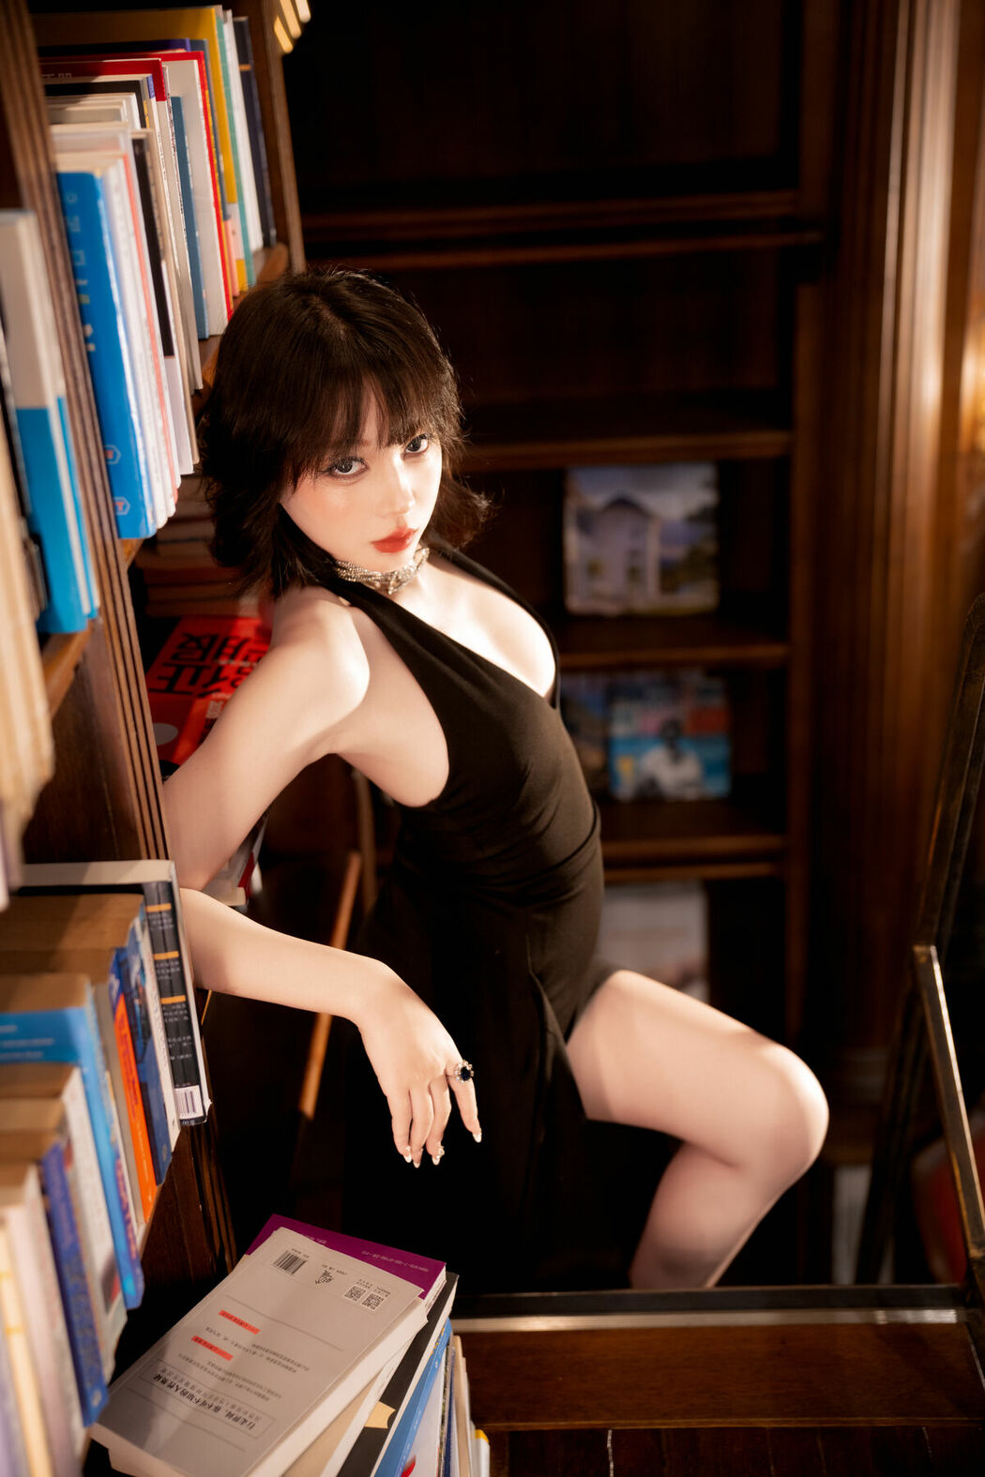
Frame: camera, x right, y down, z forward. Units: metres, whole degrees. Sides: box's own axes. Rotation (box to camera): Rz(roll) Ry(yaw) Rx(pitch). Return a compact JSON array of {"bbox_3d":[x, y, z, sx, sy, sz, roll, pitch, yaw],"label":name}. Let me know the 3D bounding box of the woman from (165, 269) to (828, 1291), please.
[{"bbox_3d":[0.045,0.280,1.875,0.660,1.480,0.500,3,29,13],"label":"woman"}]

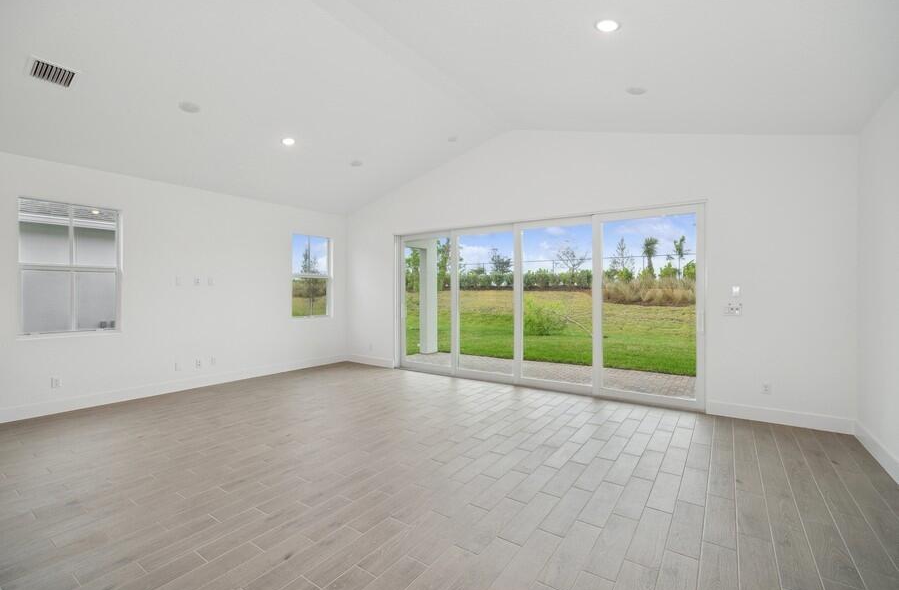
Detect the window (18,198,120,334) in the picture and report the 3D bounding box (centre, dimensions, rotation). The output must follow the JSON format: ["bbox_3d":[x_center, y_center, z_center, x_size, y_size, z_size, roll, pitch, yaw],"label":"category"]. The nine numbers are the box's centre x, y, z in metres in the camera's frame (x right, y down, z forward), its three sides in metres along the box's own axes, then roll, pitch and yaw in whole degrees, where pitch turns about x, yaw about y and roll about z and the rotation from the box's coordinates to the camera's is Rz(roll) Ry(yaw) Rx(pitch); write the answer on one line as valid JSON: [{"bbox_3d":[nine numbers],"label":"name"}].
[{"bbox_3d":[-4.497,-0.309,4.476,0.100,1.520,0.870,1,1,38],"label":"window"}]

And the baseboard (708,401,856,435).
[{"bbox_3d":[3.496,1.306,4.034,1.210,0.152,0.018,0,1,32],"label":"baseboard"}]

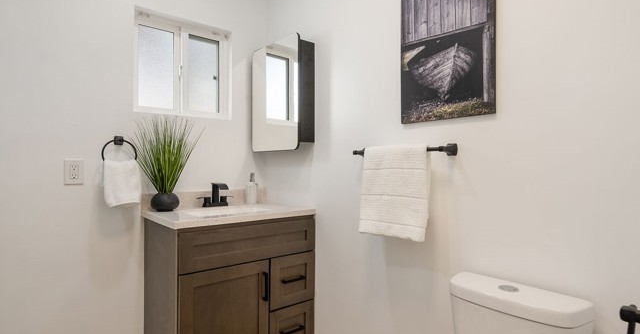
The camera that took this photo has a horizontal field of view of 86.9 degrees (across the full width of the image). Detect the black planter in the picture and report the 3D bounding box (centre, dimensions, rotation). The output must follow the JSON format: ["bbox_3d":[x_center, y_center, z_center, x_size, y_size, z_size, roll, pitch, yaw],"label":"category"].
[{"bbox_3d":[-0.850,0.192,1.852,0.143,0.104,0.143,0,0,-40],"label":"black planter"}]

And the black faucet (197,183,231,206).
[{"bbox_3d":[-0.608,0.173,2.040,0.234,0.145,0.142,0,0,-40],"label":"black faucet"}]

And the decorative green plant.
[{"bbox_3d":[-0.832,-0.066,1.835,0.350,0.417,0.310,0,0,-40],"label":"decorative green plant"}]

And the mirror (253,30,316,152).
[{"bbox_3d":[-0.238,-0.428,2.122,0.132,0.660,0.533,0,0,-40],"label":"mirror"}]

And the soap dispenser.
[{"bbox_3d":[-0.448,0.143,2.243,0.071,0.208,0.074,0,0,-28],"label":"soap dispenser"}]

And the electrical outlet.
[{"bbox_3d":[-1.222,0.026,1.680,0.076,0.125,0.009,0,0,-40],"label":"electrical outlet"}]

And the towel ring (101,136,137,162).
[{"bbox_3d":[-1.057,-0.072,1.780,0.160,0.180,0.066,0,0,-40],"label":"towel ring"}]

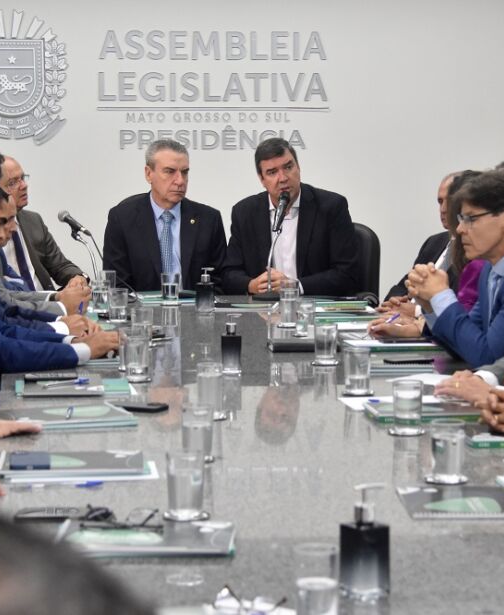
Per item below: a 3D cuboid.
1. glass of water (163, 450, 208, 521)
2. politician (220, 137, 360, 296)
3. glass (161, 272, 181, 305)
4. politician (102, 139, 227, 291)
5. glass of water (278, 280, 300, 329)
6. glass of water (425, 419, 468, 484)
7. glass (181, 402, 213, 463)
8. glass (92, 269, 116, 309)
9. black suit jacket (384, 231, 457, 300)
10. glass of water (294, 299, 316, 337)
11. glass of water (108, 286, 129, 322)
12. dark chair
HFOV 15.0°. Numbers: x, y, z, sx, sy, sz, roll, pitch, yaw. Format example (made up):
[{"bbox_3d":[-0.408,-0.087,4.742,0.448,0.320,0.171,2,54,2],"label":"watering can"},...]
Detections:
[{"bbox_3d":[-0.115,0.311,3.381,0.076,0.114,0.076,-1,6,-6],"label":"glass of water"},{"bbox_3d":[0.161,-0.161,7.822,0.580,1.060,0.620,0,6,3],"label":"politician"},{"bbox_3d":[-0.298,-0.068,7.023,0.076,0.114,0.076,-1,6,-6],"label":"glass"},{"bbox_3d":[-0.344,0.026,7.442,0.540,1.340,0.750,0,6,-4],"label":"politician"},{"bbox_3d":[0.122,-0.004,6.229,0.076,0.128,0.076,-1,6,-6],"label":"glass of water"},{"bbox_3d":[0.378,0.277,3.715,0.076,0.114,0.076,-1,6,-6],"label":"glass of water"},{"bbox_3d":[-0.115,0.258,4.029,0.079,0.119,0.079,0,6,0],"label":"glass"},{"bbox_3d":[-0.534,-0.064,6.983,0.076,0.114,0.076,-1,6,-6],"label":"glass"},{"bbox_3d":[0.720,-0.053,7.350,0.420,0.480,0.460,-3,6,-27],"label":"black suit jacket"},{"bbox_3d":[0.177,0.035,6.318,0.079,0.119,0.079,0,6,0],"label":"glass of water"},{"bbox_3d":[-0.451,-0.011,6.474,0.076,0.114,0.076,-1,6,-6],"label":"glass of water"},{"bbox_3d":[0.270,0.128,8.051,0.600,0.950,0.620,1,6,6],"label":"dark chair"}]

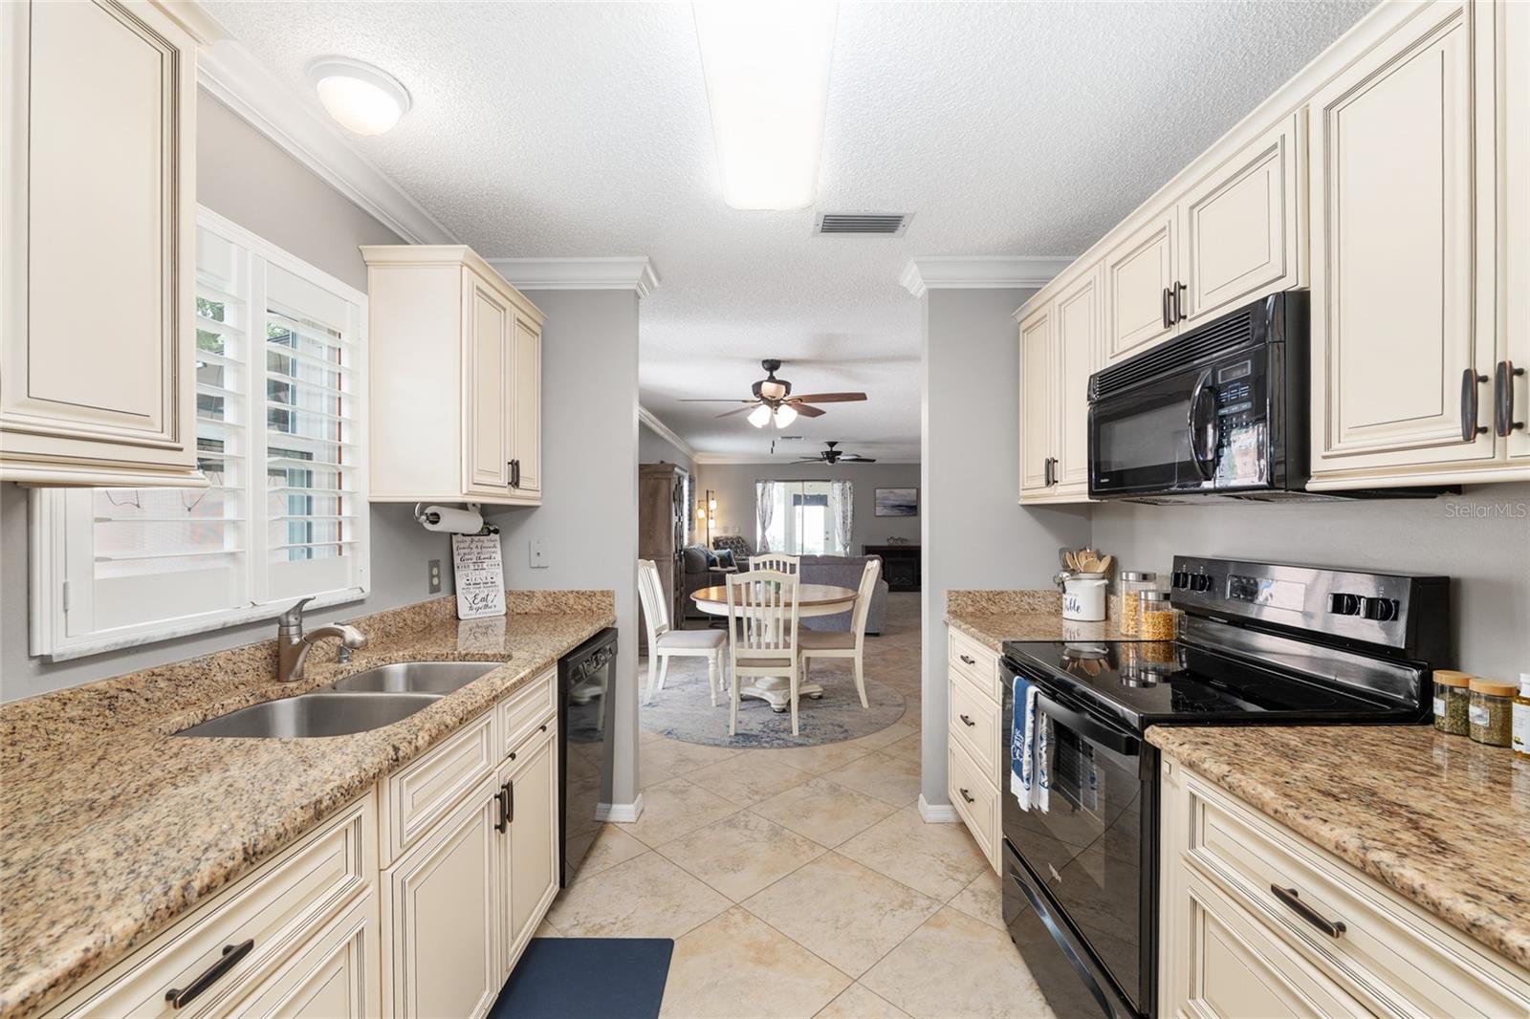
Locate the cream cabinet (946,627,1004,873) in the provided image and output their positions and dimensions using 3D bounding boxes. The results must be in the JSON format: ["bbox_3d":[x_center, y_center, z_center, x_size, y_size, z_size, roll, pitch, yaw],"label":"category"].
[{"bbox_3d":[1.106,0.921,2.263,0.630,0.855,0.610,0,-1,1],"label":"cream cabinet"}]

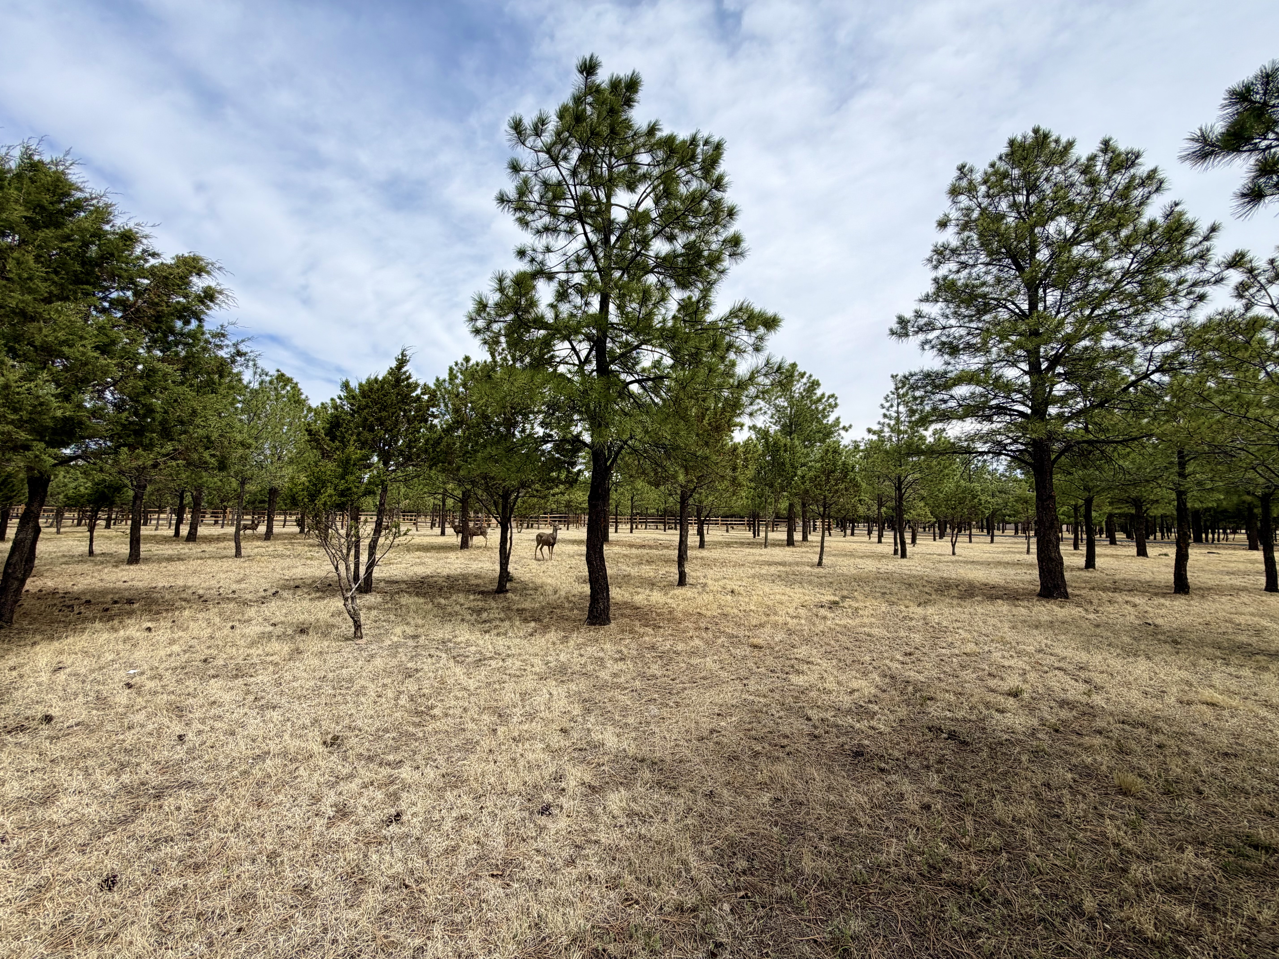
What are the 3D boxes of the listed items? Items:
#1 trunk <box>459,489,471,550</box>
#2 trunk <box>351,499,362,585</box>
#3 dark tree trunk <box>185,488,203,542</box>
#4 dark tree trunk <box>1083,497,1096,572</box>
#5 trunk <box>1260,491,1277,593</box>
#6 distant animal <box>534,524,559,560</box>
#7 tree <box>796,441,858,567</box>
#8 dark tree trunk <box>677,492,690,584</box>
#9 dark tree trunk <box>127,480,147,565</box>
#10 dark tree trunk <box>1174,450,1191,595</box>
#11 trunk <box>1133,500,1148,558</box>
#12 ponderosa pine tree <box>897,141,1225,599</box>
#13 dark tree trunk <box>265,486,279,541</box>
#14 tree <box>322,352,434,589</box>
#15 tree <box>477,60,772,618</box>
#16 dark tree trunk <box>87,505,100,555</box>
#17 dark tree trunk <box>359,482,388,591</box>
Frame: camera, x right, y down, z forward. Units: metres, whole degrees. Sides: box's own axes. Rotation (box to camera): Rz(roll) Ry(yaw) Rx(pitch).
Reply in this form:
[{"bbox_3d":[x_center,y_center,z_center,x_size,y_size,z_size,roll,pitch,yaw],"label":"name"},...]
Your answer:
[{"bbox_3d":[-7.443,1.680,22.082,0.440,2.552,0.380,2,-4,-18],"label":"trunk"},{"bbox_3d":[-6.001,1.339,10.958,0.210,1.810,0.190,3,-4,-28],"label":"trunk"},{"bbox_3d":[-21.646,1.707,25.259,0.561,2.588,0.490,4,-5,-41],"label":"dark tree trunk"},{"bbox_3d":[14.695,1.729,16.930,0.288,2.380,0.266,-3,-5,41],"label":"dark tree trunk"},{"bbox_3d":[13.582,1.342,11.170,0.270,2.188,0.280,4,-5,-39],"label":"trunk"},{"bbox_3d":[-3.167,2.140,17.809,1.050,1.280,0.400,-1,-4,26],"label":"distant animal"},{"bbox_3d":[5.913,0.742,16.326,1.850,3.939,1.850,-1,-4,20],"label":"tree"},{"bbox_3d":[1.010,1.319,11.790,0.255,2.161,0.228,0,-4,5],"label":"dark tree trunk"},{"bbox_3d":[-14.393,1.210,14.925,0.346,2.396,0.300,4,-5,-44],"label":"dark tree trunk"},{"bbox_3d":[11.641,0.897,11.098,0.270,3.077,0.280,4,-5,-44],"label":"dark tree trunk"},{"bbox_3d":[21.946,2.150,22.721,0.437,2.499,0.390,-3,-5,44],"label":"trunk"},{"bbox_3d":[8.628,-2.680,11.139,5.500,10.252,5.500,-2,-5,38],"label":"ponderosa pine tree"},{"bbox_3d":[-19.613,1.781,27.592,0.540,2.872,0.450,3,-4,-35],"label":"dark tree trunk"},{"bbox_3d":[-5.240,-0.206,10.354,1.980,4.815,1.881,2,-4,-27],"label":"tree"},{"bbox_3d":[-0.244,-2.287,7.883,4.611,8.835,4.380,1,-4,-2],"label":"tree"},{"bbox_3d":[-18.213,1.680,17.253,0.250,1.659,0.300,-3,-5,44],"label":"dark tree trunk"},{"bbox_3d":[-5.173,1.130,10.186,0.350,2.165,0.252,3,-4,-27],"label":"dark tree trunk"}]

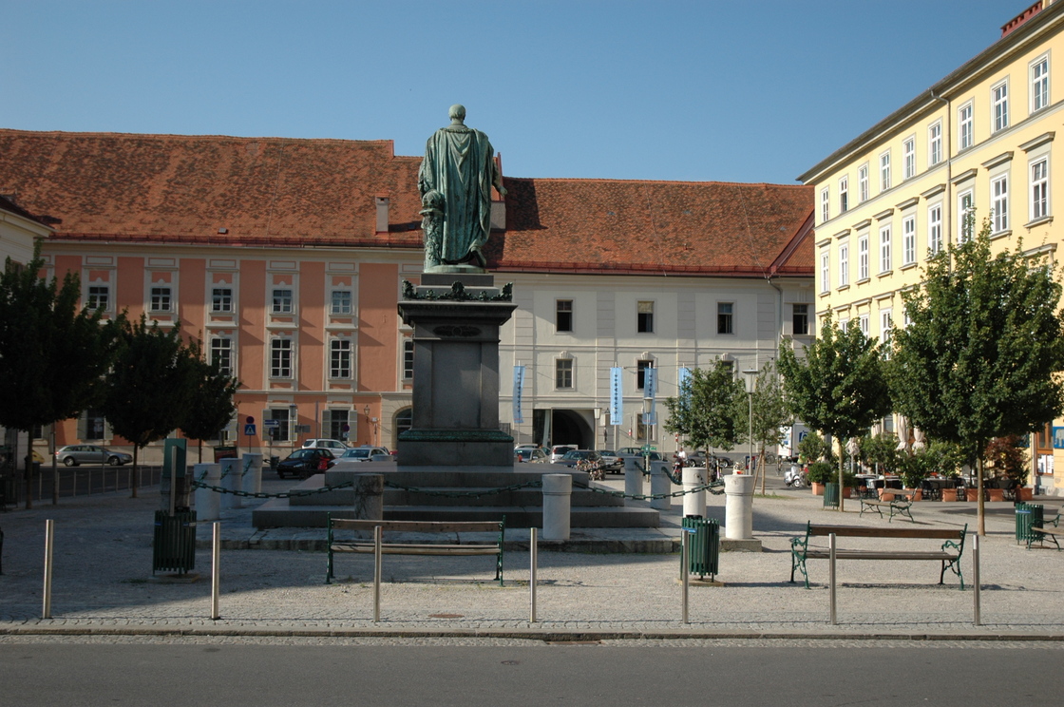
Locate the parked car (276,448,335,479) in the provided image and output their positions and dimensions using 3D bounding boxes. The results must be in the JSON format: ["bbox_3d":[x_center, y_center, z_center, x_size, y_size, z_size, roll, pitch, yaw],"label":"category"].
[{"bbox_3d":[-11.285,5.508,59.361,1.720,1.480,4.050,0,-3,15],"label":"parked car"}]

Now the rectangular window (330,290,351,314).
[{"bbox_3d":[-13.246,-3.571,82.200,1.370,1.620,0.200,1,-3,-7],"label":"rectangular window"}]

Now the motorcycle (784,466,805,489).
[{"bbox_3d":[12.185,5.658,55.035,0.700,1.120,1.750,1,-4,-10],"label":"motorcycle"}]

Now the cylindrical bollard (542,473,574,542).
[{"bbox_3d":[0.381,2.333,17.869,0.445,0.990,0.445,0,-4,0],"label":"cylindrical bollard"}]

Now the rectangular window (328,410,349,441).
[{"bbox_3d":[-14.418,5.336,87.849,1.420,2.380,0.250,1,-3,-6],"label":"rectangular window"}]

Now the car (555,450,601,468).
[{"bbox_3d":[2.471,5.695,60.962,1.740,1.450,4.300,0,-3,15],"label":"car"}]

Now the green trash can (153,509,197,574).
[{"bbox_3d":[-4.327,2.289,14.300,0.500,0.760,0.490,1,-3,0],"label":"green trash can"}]

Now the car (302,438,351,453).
[{"bbox_3d":[-13.141,6.671,79.248,4.550,1.780,1.820,1,-3,-6],"label":"car"}]

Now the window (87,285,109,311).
[{"bbox_3d":[-29.000,-3.687,79.026,1.308,1.597,0.200,1,-4,-6],"label":"window"}]

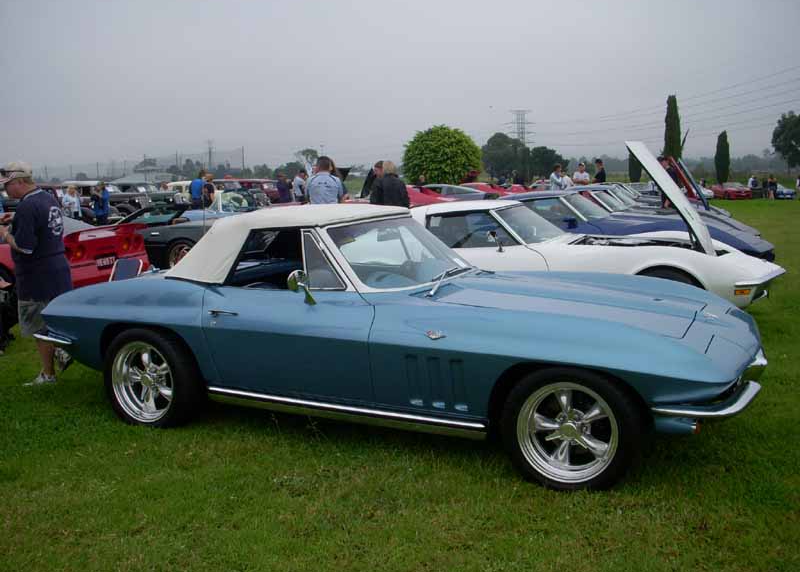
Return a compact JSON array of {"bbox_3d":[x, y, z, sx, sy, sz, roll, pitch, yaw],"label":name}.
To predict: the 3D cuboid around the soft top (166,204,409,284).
[{"bbox_3d":[-0.692,-0.299,5.545,1.280,0.430,1.300,3,8,24],"label":"soft top"}]

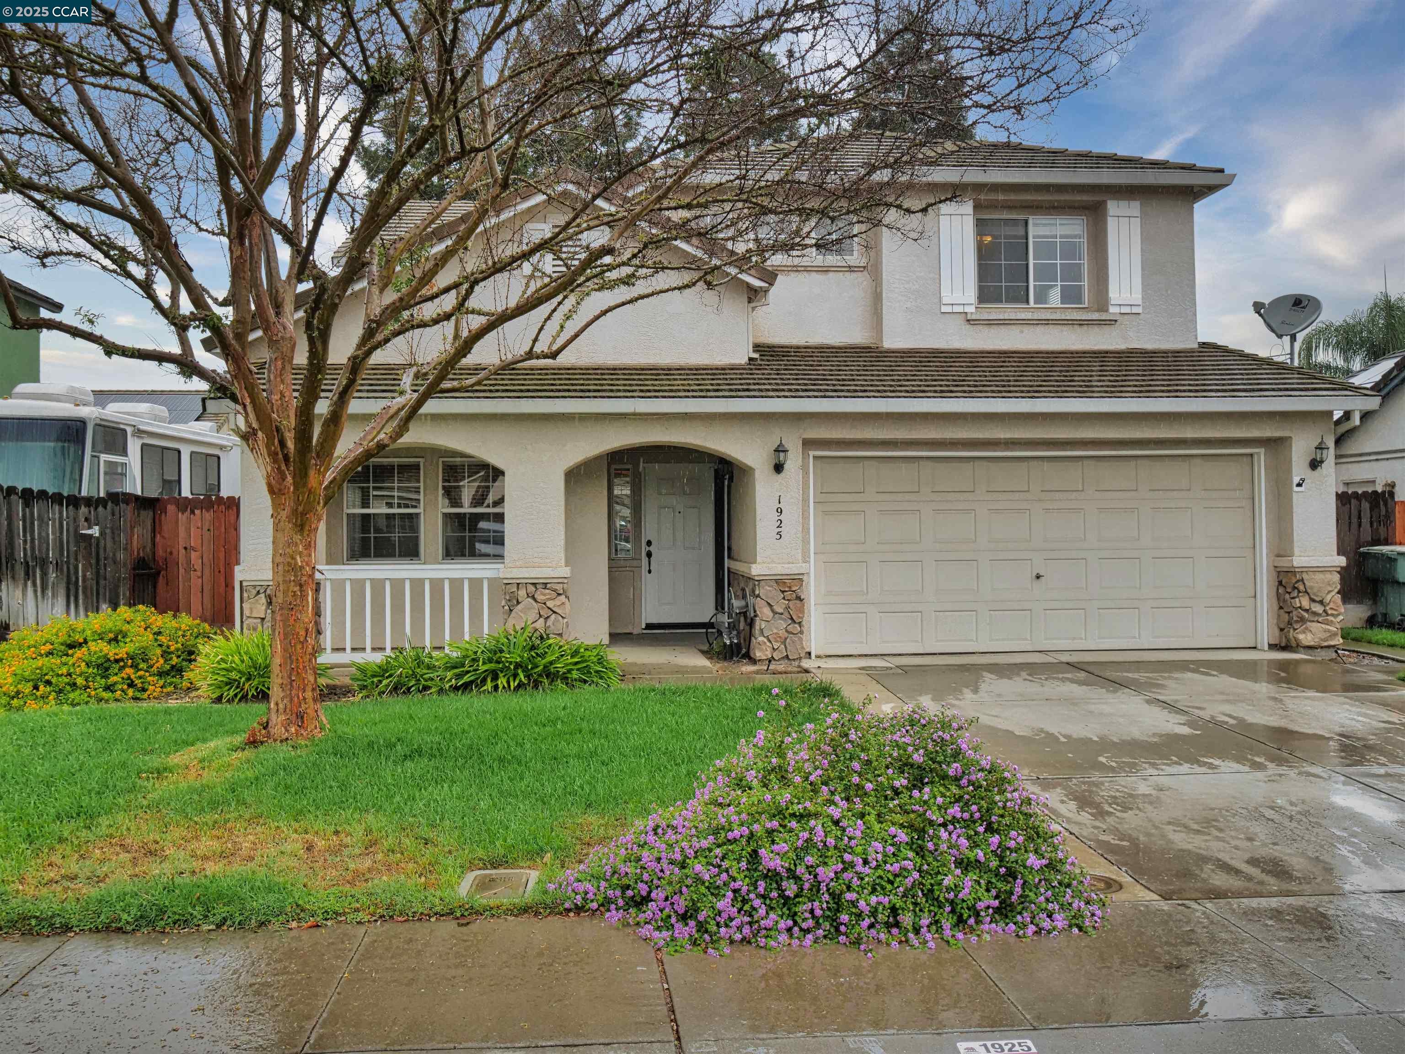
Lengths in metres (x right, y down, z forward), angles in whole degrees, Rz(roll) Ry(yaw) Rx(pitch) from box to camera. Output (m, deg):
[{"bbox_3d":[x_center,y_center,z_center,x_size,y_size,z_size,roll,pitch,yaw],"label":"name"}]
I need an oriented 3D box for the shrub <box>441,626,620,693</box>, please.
[{"bbox_3d":[-1.593,1.218,10.565,1.680,0.560,1.100,-1,-1,-3],"label":"shrub"}]

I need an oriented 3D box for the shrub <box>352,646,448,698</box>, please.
[{"bbox_3d":[-2.757,1.296,10.353,0.930,0.440,0.900,-1,-1,-3],"label":"shrub"}]

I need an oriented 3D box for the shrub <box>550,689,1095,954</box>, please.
[{"bbox_3d":[0.463,1.247,5.315,2.180,0.630,2.250,-1,-1,-3],"label":"shrub"}]

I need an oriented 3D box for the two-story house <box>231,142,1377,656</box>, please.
[{"bbox_3d":[0.494,-2.466,17.787,12.200,7.900,12.600,-1,-1,-3],"label":"two-story house"}]

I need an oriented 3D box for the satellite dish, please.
[{"bbox_3d":[7.150,-2.660,13.950,0.660,0.570,0.740,0,-1,-34],"label":"satellite dish"}]

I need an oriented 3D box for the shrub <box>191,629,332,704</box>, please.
[{"bbox_3d":[-3.927,1.235,10.142,1.300,0.600,1.150,-1,-1,-3],"label":"shrub"}]

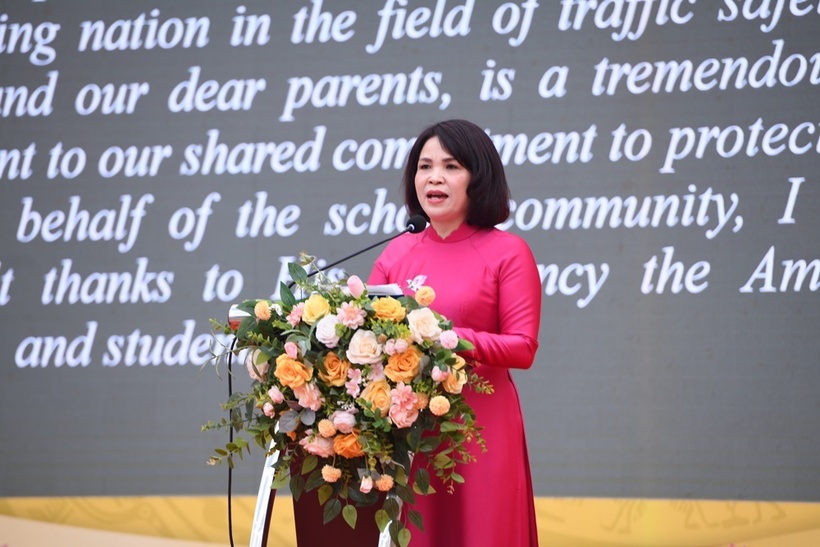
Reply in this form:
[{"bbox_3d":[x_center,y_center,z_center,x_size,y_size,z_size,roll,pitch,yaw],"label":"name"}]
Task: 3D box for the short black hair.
[{"bbox_3d":[0.103,-0.224,10.100,0.225,0.240,0.225,-1,-3,25],"label":"short black hair"}]

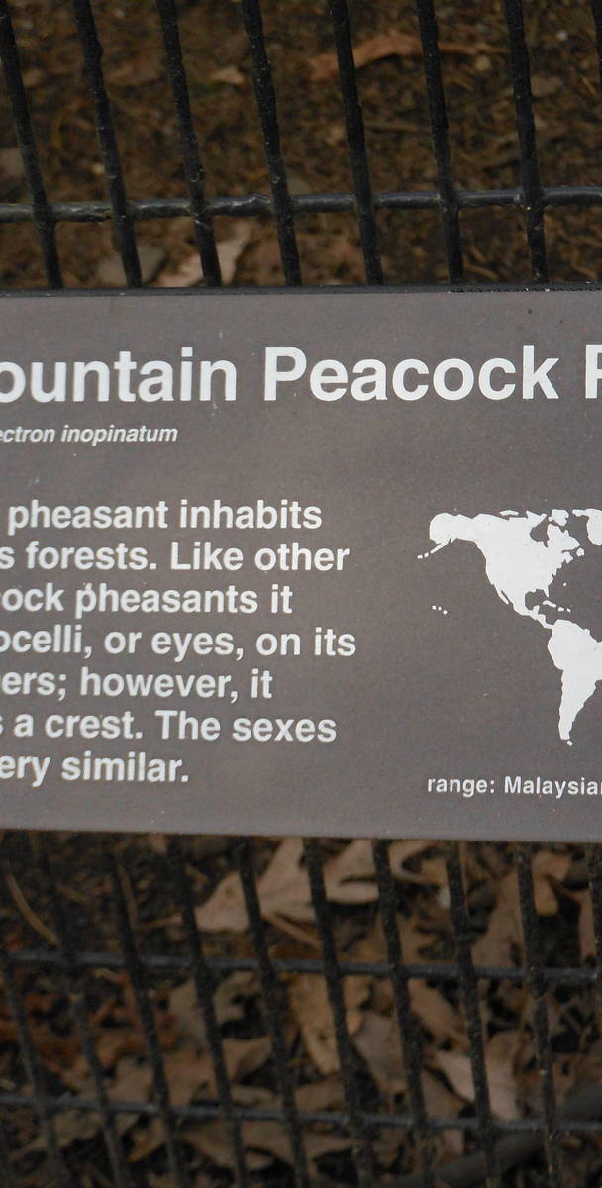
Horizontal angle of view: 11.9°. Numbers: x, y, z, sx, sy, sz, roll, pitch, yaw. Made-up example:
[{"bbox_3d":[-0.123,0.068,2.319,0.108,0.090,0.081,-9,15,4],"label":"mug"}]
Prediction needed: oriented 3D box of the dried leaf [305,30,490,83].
[{"bbox_3d":[0.085,-0.492,2.613,0.166,0.030,0.063,-8,36,2],"label":"dried leaf"}]

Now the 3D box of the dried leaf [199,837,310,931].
[{"bbox_3d":[-0.028,0.172,1.749,0.070,0.025,0.081,-6,36,5],"label":"dried leaf"}]

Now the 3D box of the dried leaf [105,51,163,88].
[{"bbox_3d":[-0.151,-0.485,2.667,0.064,0.015,0.043,-20,38,-14],"label":"dried leaf"}]

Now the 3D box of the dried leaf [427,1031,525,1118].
[{"bbox_3d":[0.100,0.268,1.591,0.051,0.025,0.053,-10,36,-1],"label":"dried leaf"}]

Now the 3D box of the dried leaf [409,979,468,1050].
[{"bbox_3d":[0.077,0.239,1.639,0.025,0.020,0.058,-25,39,-21],"label":"dried leaf"}]

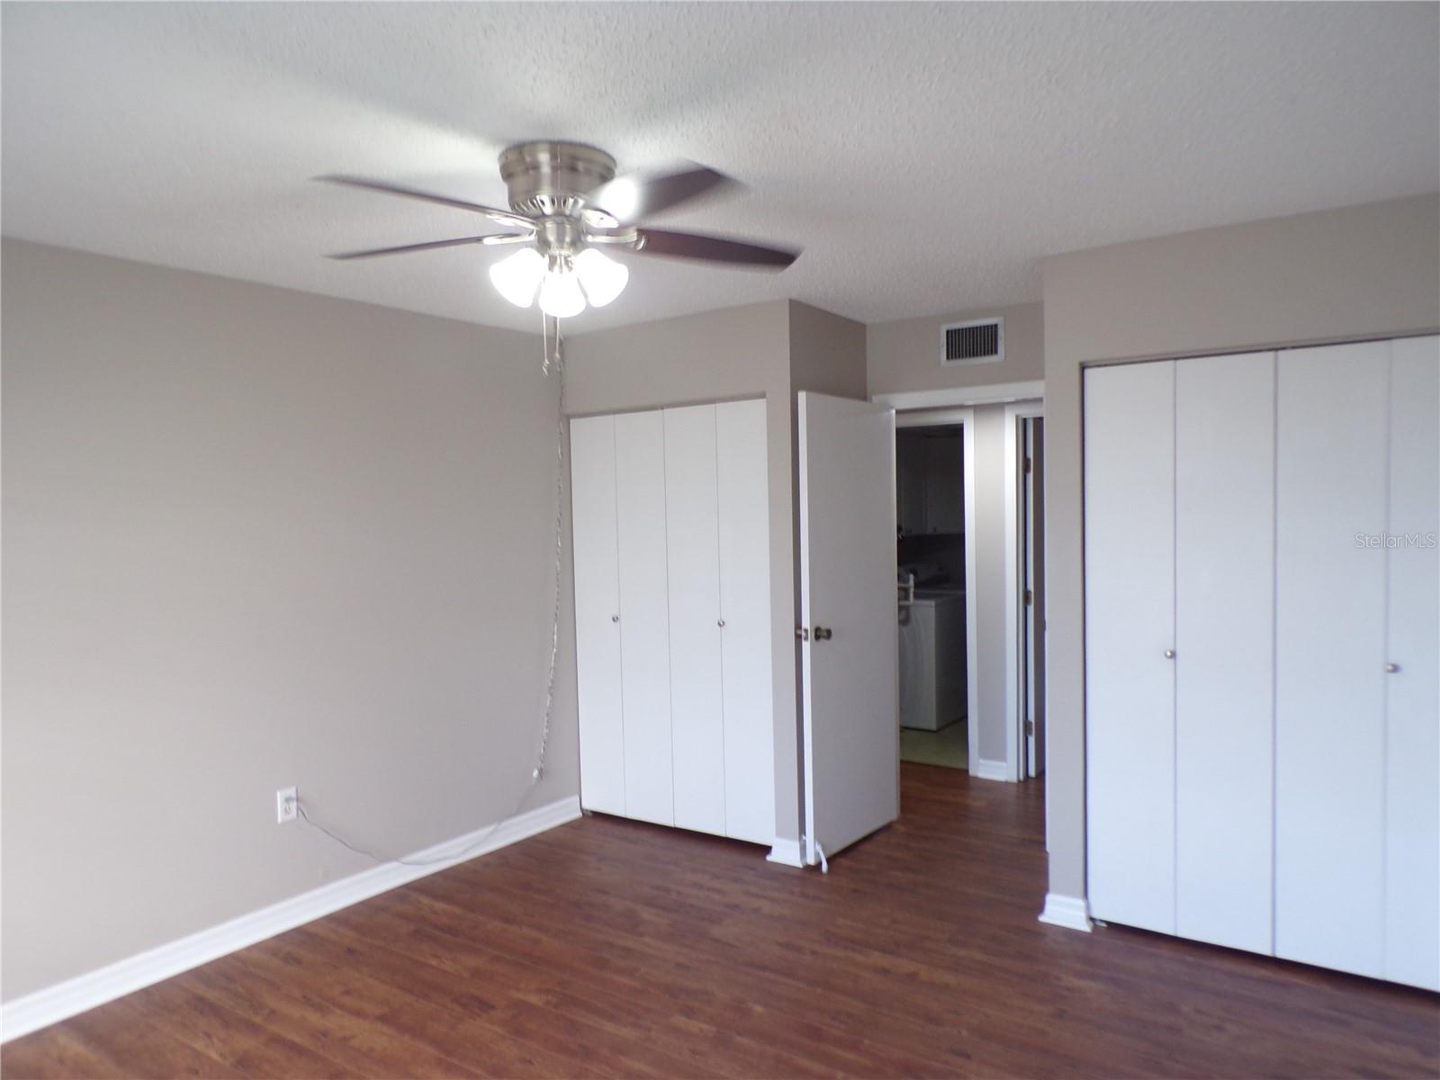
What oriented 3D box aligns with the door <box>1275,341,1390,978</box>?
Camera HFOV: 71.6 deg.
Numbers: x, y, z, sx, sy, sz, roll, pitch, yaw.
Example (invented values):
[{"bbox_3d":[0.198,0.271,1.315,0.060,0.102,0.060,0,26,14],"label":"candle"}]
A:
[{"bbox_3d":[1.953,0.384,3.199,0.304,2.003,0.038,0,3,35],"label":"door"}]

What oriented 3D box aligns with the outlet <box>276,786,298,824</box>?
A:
[{"bbox_3d":[-1.639,1.006,3.786,0.012,0.122,0.075,0,3,35],"label":"outlet"}]

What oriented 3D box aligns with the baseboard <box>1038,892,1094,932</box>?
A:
[{"bbox_3d":[1.263,1.359,3.654,0.190,0.115,0.030,0,3,35],"label":"baseboard"}]

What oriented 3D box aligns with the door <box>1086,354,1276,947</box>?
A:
[{"bbox_3d":[1.585,0.383,3.459,0.598,2.003,0.038,0,3,35],"label":"door"}]

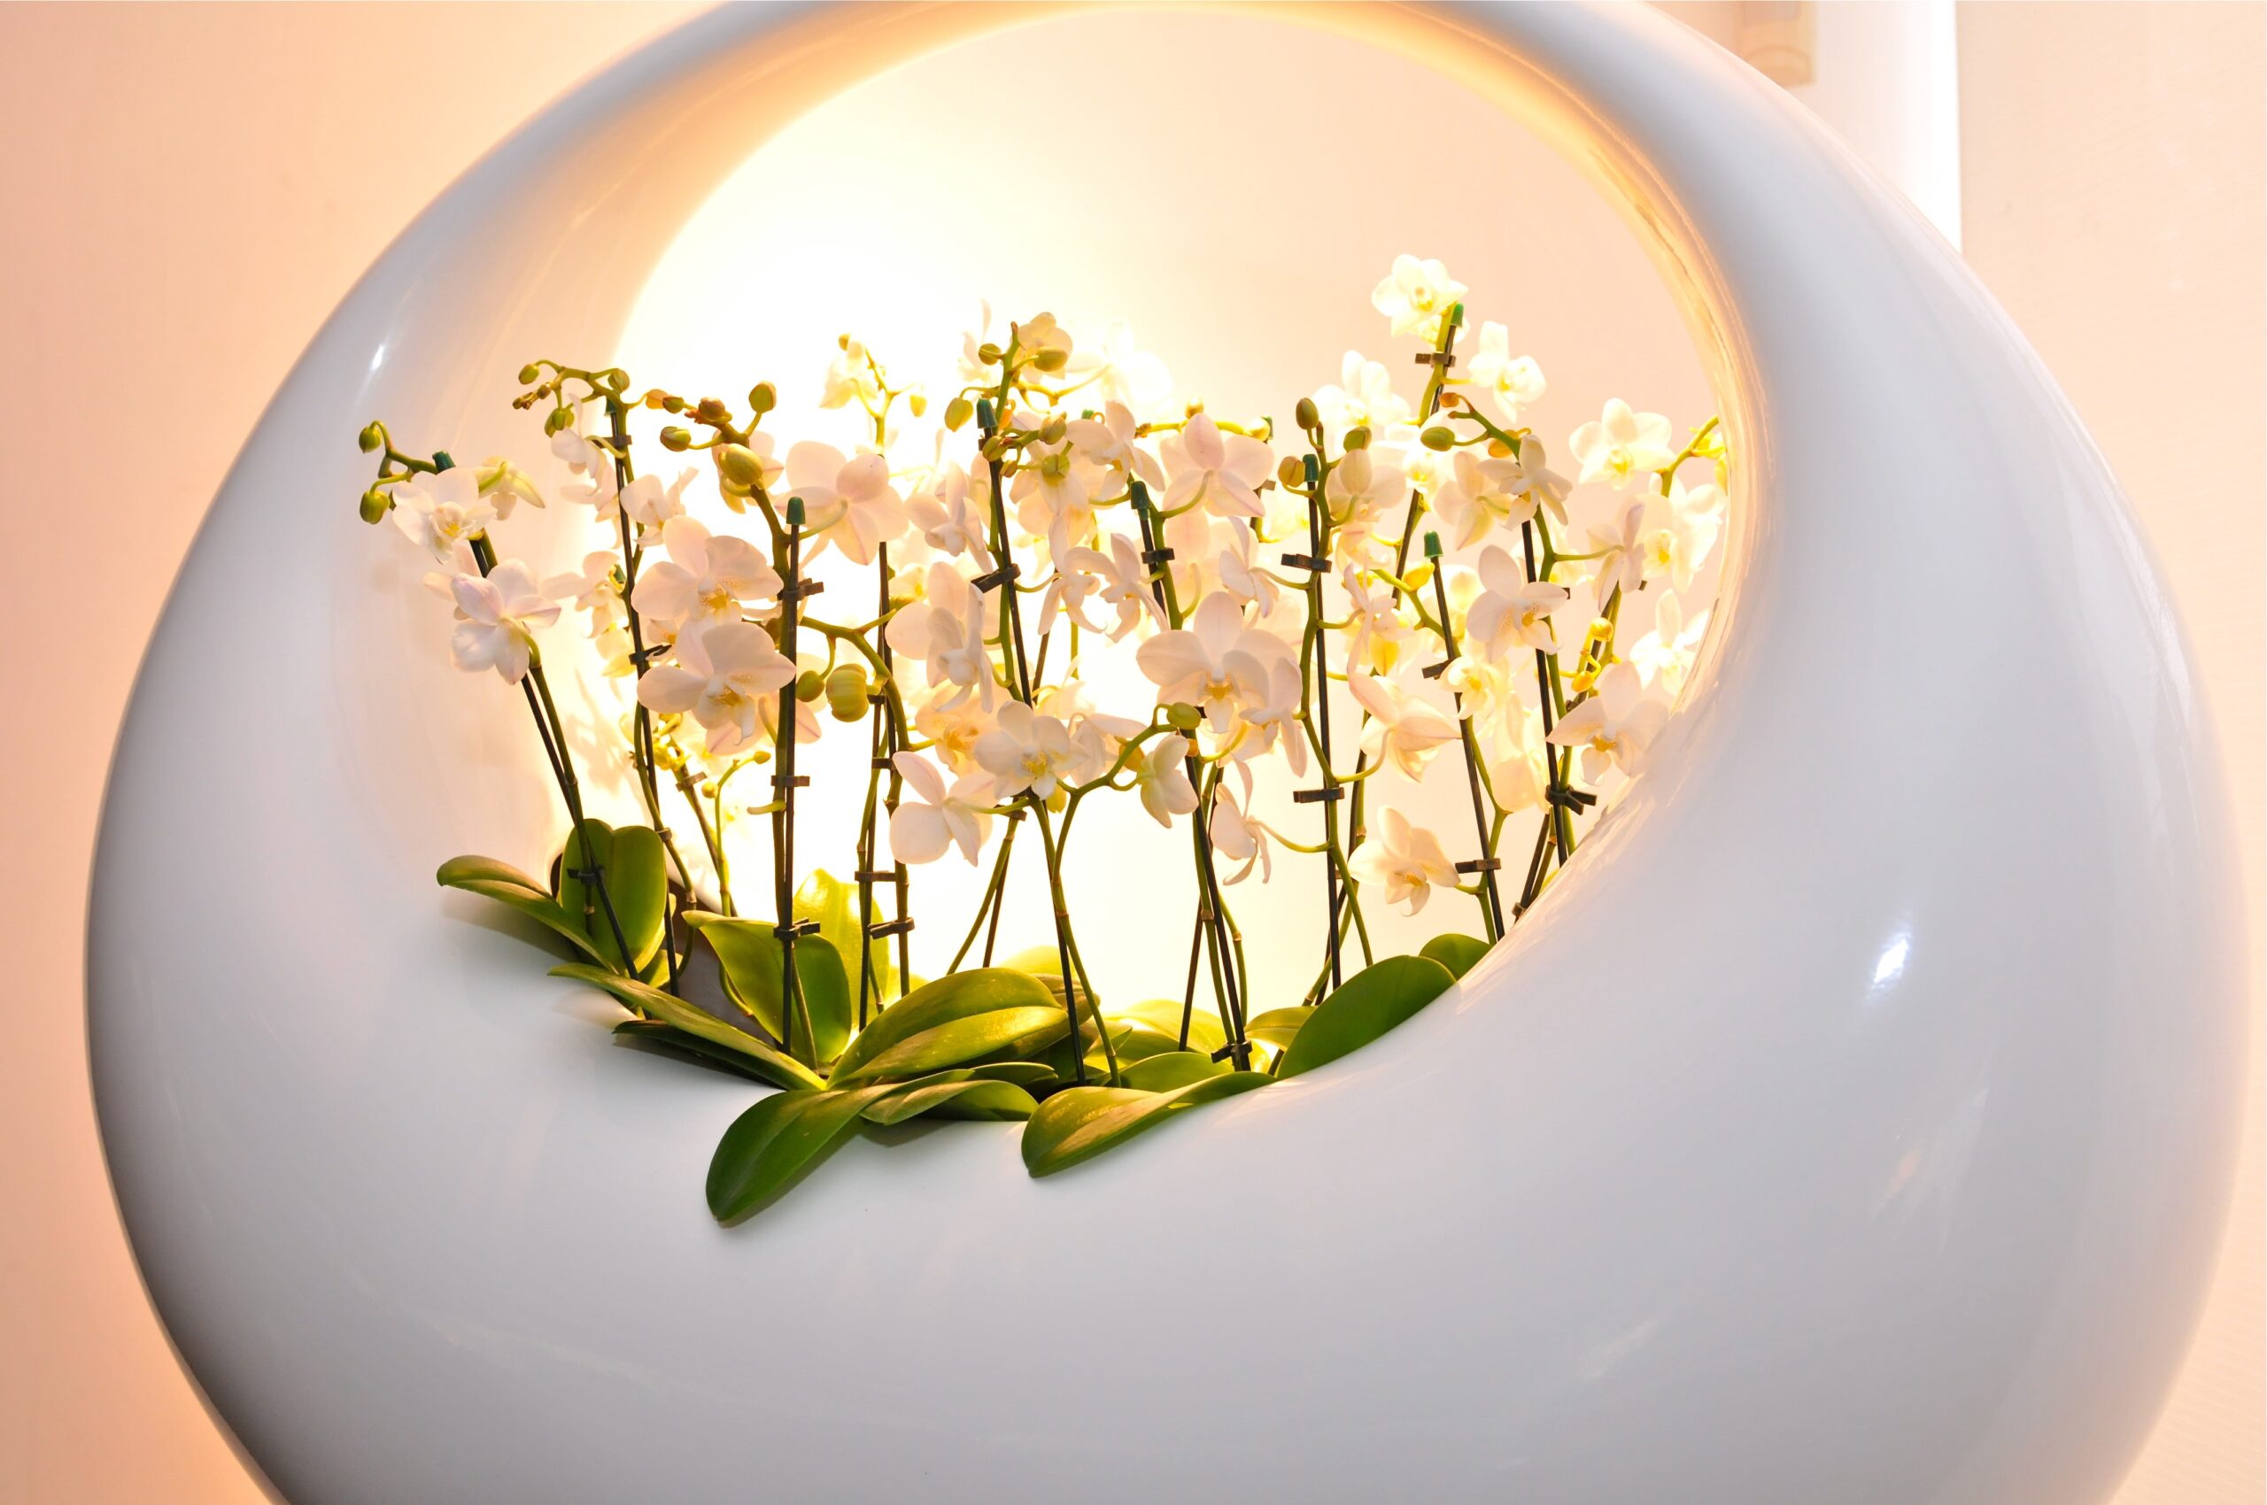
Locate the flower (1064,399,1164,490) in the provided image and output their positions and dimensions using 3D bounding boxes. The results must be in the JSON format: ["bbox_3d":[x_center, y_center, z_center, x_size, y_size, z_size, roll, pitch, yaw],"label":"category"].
[{"bbox_3d":[-0.008,-0.133,0.980,0.026,0.040,0.043,-15,10,-38],"label":"flower"}]

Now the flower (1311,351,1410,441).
[{"bbox_3d":[0.129,-0.200,1.280,0.057,0.053,0.026,-2,7,-9],"label":"flower"}]

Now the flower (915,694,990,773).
[{"bbox_3d":[-0.079,-0.009,1.020,0.042,0.038,0.026,1,8,-18],"label":"flower"}]

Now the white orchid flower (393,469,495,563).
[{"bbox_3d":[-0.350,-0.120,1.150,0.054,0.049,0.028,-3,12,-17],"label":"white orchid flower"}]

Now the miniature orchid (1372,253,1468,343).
[{"bbox_3d":[0.144,-0.229,1.140,0.048,0.045,0.025,1,6,-5],"label":"miniature orchid"}]

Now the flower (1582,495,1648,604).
[{"bbox_3d":[0.252,-0.106,1.180,0.025,0.053,0.048,2,0,-41],"label":"flower"}]

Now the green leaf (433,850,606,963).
[{"bbox_3d":[-0.304,0.078,1.130,0.100,0.032,0.050,26,-7,-18],"label":"green leaf"}]

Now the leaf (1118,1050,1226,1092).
[{"bbox_3d":[0.019,0.162,1.140,0.050,0.025,0.085,0,6,39],"label":"leaf"}]

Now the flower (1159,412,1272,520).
[{"bbox_3d":[0.037,-0.129,1.020,0.051,0.048,0.025,1,3,3],"label":"flower"}]

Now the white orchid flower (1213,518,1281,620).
[{"bbox_3d":[0.057,-0.092,1.140,0.047,0.051,0.025,-5,1,-43],"label":"white orchid flower"}]

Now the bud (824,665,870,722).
[{"bbox_3d":[-0.141,-0.029,1.120,0.023,0.029,0.025,1,6,45],"label":"bud"}]

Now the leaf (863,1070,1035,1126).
[{"bbox_3d":[-0.076,0.143,0.940,0.078,0.022,0.040,8,2,27],"label":"leaf"}]

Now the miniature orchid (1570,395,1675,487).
[{"bbox_3d":[0.281,-0.177,1.300,0.060,0.053,0.026,-1,7,3],"label":"miniature orchid"}]

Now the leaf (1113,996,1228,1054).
[{"bbox_3d":[0.016,0.127,1.050,0.056,0.026,0.050,-1,2,0],"label":"leaf"}]

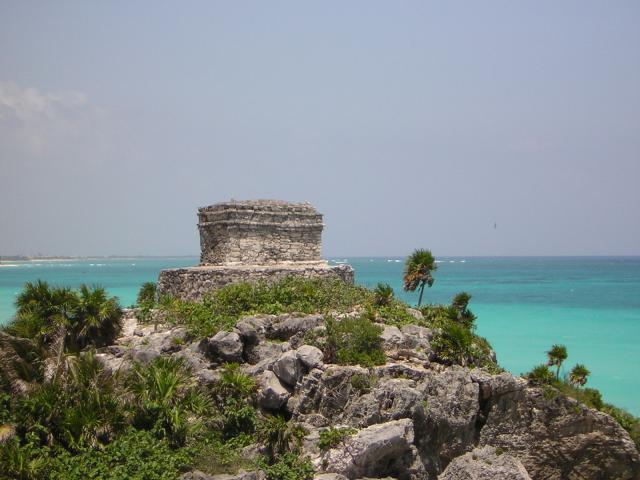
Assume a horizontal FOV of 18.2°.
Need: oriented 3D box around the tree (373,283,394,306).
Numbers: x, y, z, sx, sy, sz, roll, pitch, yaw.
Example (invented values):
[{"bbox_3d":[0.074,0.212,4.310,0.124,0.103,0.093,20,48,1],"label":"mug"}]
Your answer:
[{"bbox_3d":[2.767,2.375,87.000,0.970,1.070,0.950,0,-1,0],"label":"tree"}]

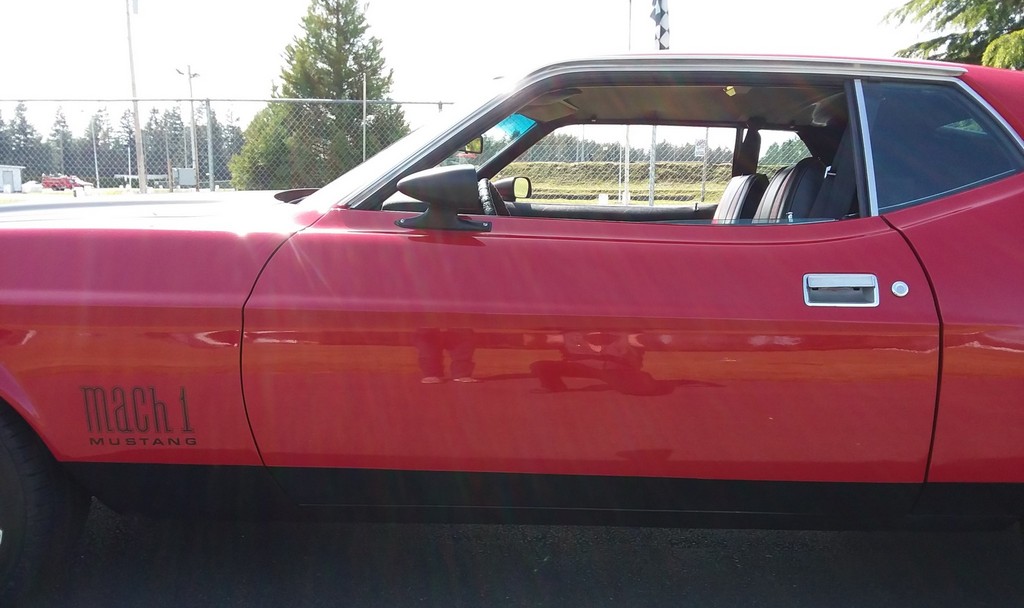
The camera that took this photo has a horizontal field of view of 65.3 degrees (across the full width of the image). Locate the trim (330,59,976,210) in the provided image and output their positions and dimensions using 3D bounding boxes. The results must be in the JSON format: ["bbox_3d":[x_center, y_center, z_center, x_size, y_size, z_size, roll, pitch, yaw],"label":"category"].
[{"bbox_3d":[0.332,-0.379,1.755,1.388,0.332,0.190,0,9,2],"label":"trim"}]

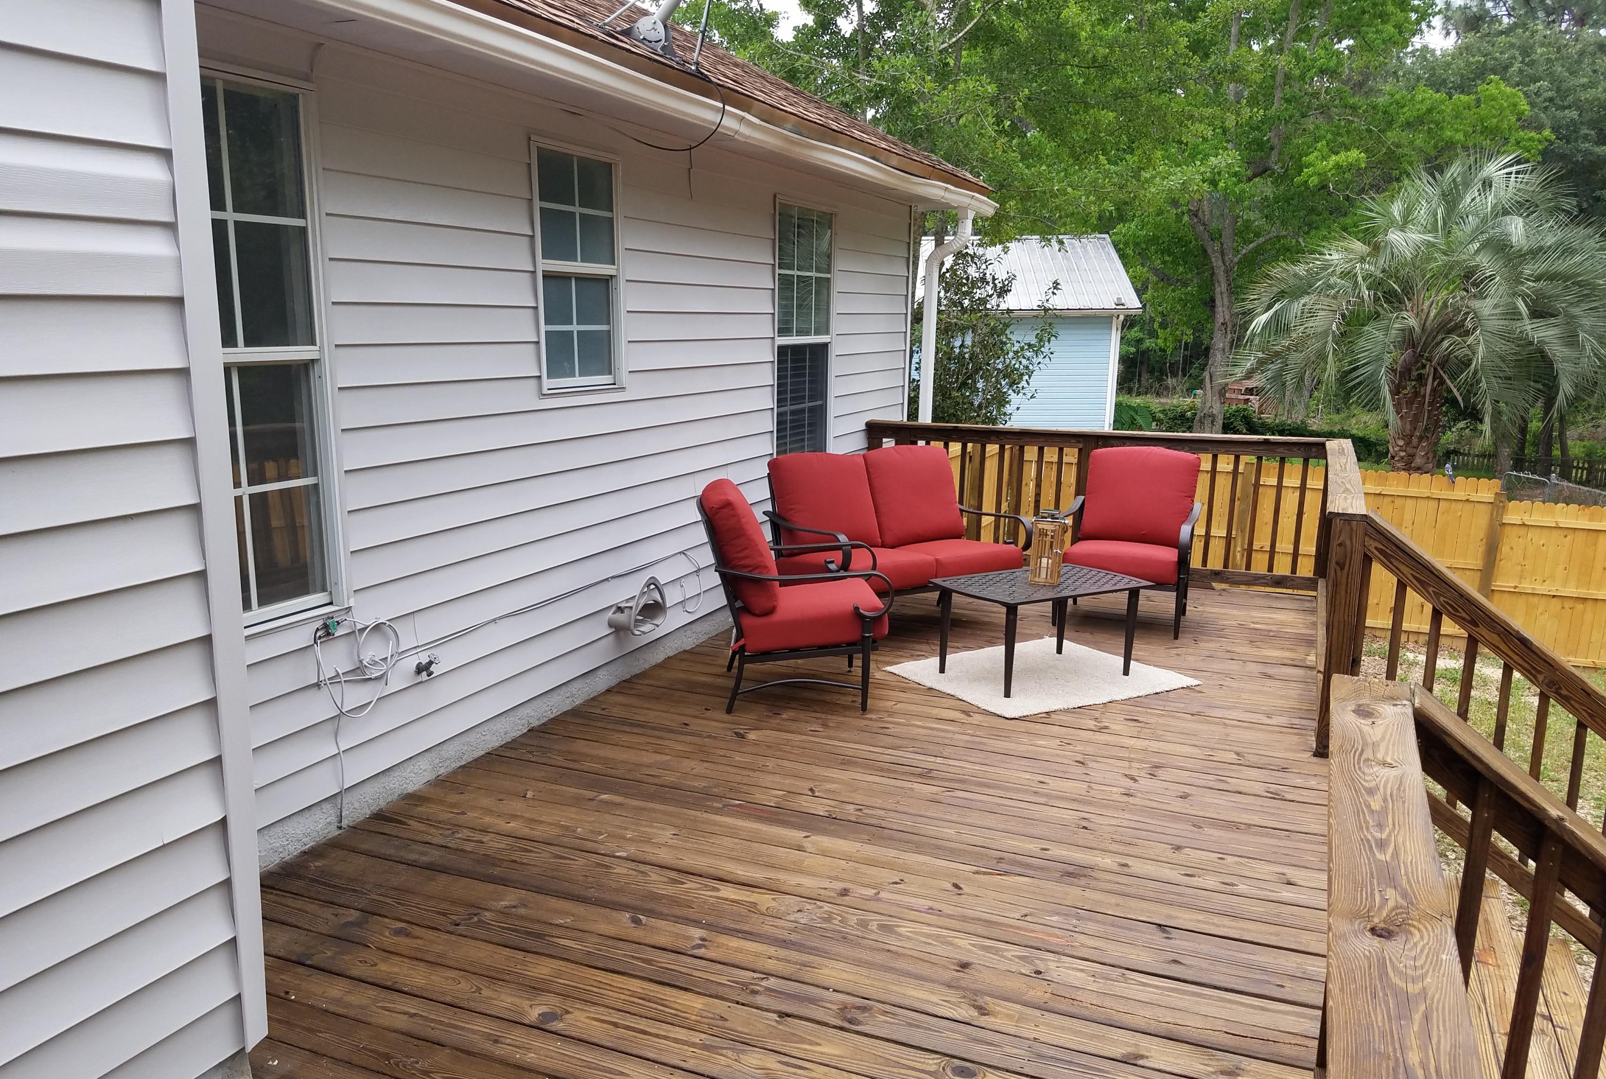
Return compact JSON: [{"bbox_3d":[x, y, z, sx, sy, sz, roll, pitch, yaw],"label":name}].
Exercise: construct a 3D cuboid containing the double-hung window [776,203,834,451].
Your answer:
[{"bbox_3d":[-0.012,-1.154,6.985,0.100,1.550,0.870,5,11,23],"label":"double-hung window"}]

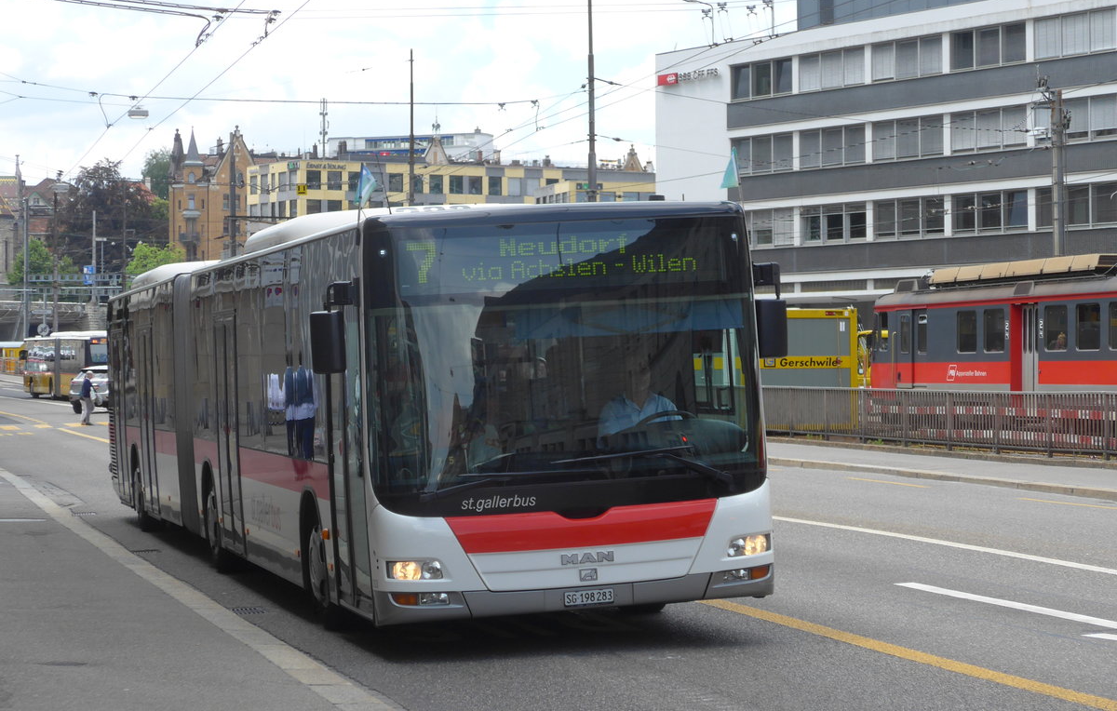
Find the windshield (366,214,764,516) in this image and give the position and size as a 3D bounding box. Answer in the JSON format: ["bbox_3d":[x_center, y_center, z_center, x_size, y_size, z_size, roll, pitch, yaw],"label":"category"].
[{"bbox_3d":[0.036,0.065,17.665,2.420,1.810,0.420,-3,1,-13],"label":"windshield"}]

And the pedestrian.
[{"bbox_3d":[-14.550,1.314,89.500,0.420,1.680,0.500,0,0,-12],"label":"pedestrian"}]

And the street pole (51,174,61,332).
[{"bbox_3d":[-25.593,-3.582,148.000,0.240,11.010,0.240,0,0,-14],"label":"street pole"}]

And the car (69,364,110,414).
[{"bbox_3d":[-16.370,1.208,103.180,1.850,1.690,4.400,0,0,-8],"label":"car"}]

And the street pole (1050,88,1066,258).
[{"bbox_3d":[12.099,-2.468,70.000,0.270,7.920,0.270,0,0,-14],"label":"street pole"}]

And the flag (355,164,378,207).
[{"bbox_3d":[-1.168,-1.032,17.650,0.160,0.270,0.130,-3,1,0],"label":"flag"}]

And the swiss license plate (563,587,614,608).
[{"bbox_3d":[0.186,1.451,17.420,0.305,0.083,0.015,-3,1,-13],"label":"swiss license plate"}]

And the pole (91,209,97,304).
[{"bbox_3d":[-35.507,-7.578,222.000,0.200,7.260,0.200,0,0,-14],"label":"pole"}]

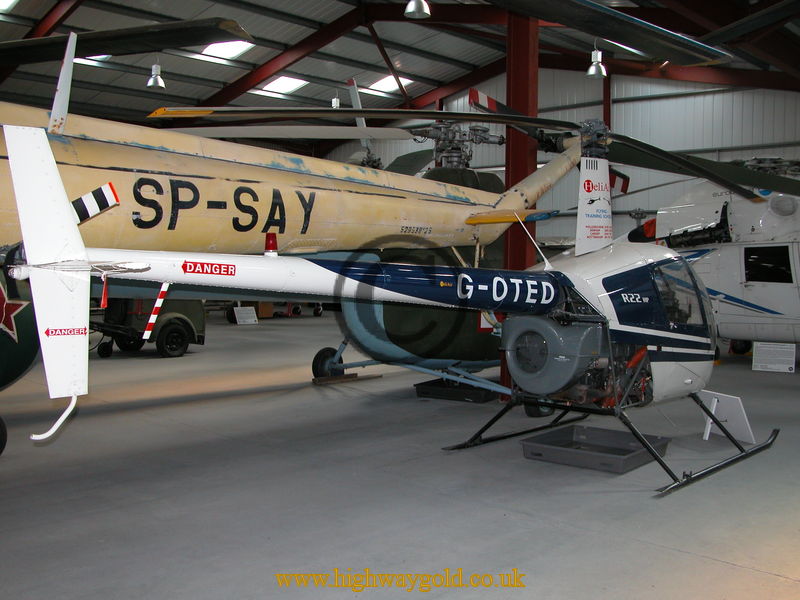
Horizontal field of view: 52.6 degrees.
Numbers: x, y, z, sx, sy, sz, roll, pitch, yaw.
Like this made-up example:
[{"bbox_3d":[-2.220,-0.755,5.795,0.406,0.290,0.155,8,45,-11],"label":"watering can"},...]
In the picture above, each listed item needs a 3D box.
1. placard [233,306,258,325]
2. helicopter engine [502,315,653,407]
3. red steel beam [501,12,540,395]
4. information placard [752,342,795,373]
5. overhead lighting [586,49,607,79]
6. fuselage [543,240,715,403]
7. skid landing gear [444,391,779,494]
[{"bbox_3d":[-4.184,0.435,22.057,0.638,0.454,0.173,-2,3,-44],"label":"placard"},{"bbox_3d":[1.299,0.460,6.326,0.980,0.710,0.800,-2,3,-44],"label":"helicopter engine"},{"bbox_3d":[1.368,-1.079,9.255,0.280,4.520,0.240,2,3,35],"label":"red steel beam"},{"bbox_3d":[5.779,0.889,12.494,0.589,0.423,0.150,2,3,30],"label":"information placard"},{"bbox_3d":[4.355,-5.234,17.900,0.450,0.590,0.450,0,2,0],"label":"overhead lighting"},{"bbox_3d":[1.922,0.166,6.910,2.340,1.360,1.120,-2,3,-44],"label":"fuselage"},{"bbox_3d":[1.781,1.010,6.816,2.030,0.520,2.000,-2,3,-44],"label":"skid landing gear"}]

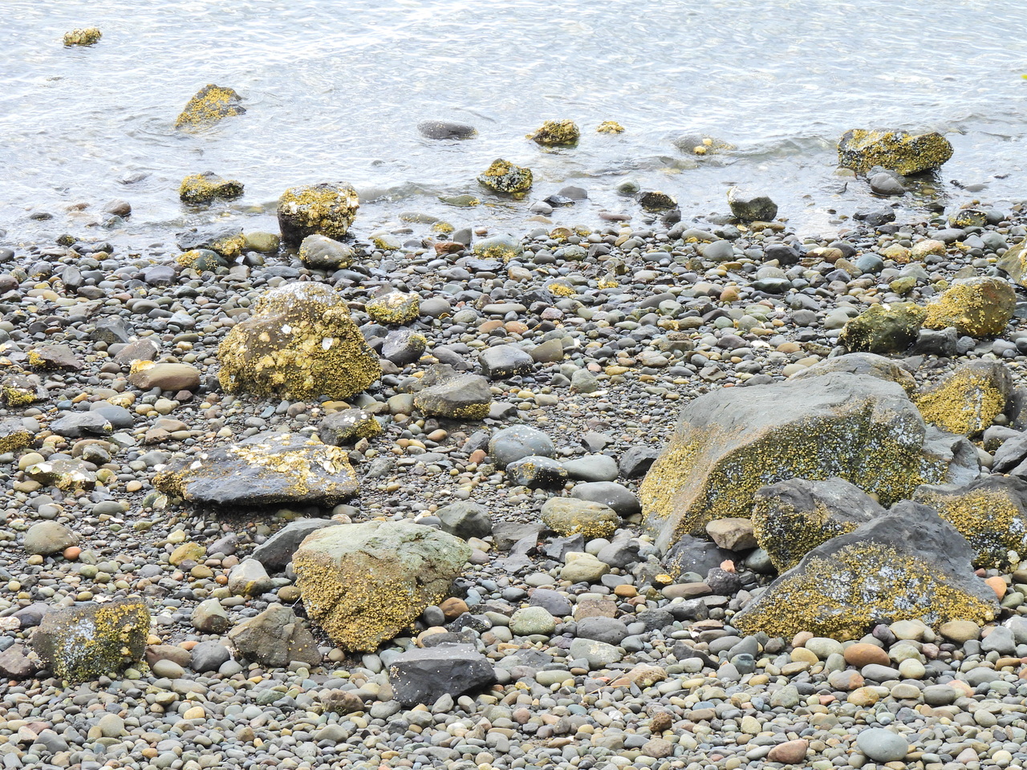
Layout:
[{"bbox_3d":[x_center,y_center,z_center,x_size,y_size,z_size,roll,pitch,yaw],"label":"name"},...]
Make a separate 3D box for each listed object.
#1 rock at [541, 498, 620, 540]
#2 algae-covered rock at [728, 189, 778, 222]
[{"bbox_3d":[0.216,0.432,16.294,0.254,0.113,0.191,0,18,0],"label":"rock"},{"bbox_3d":[0.987,-0.741,20.858,0.206,0.130,0.154,0,15,0],"label":"algae-covered rock"}]

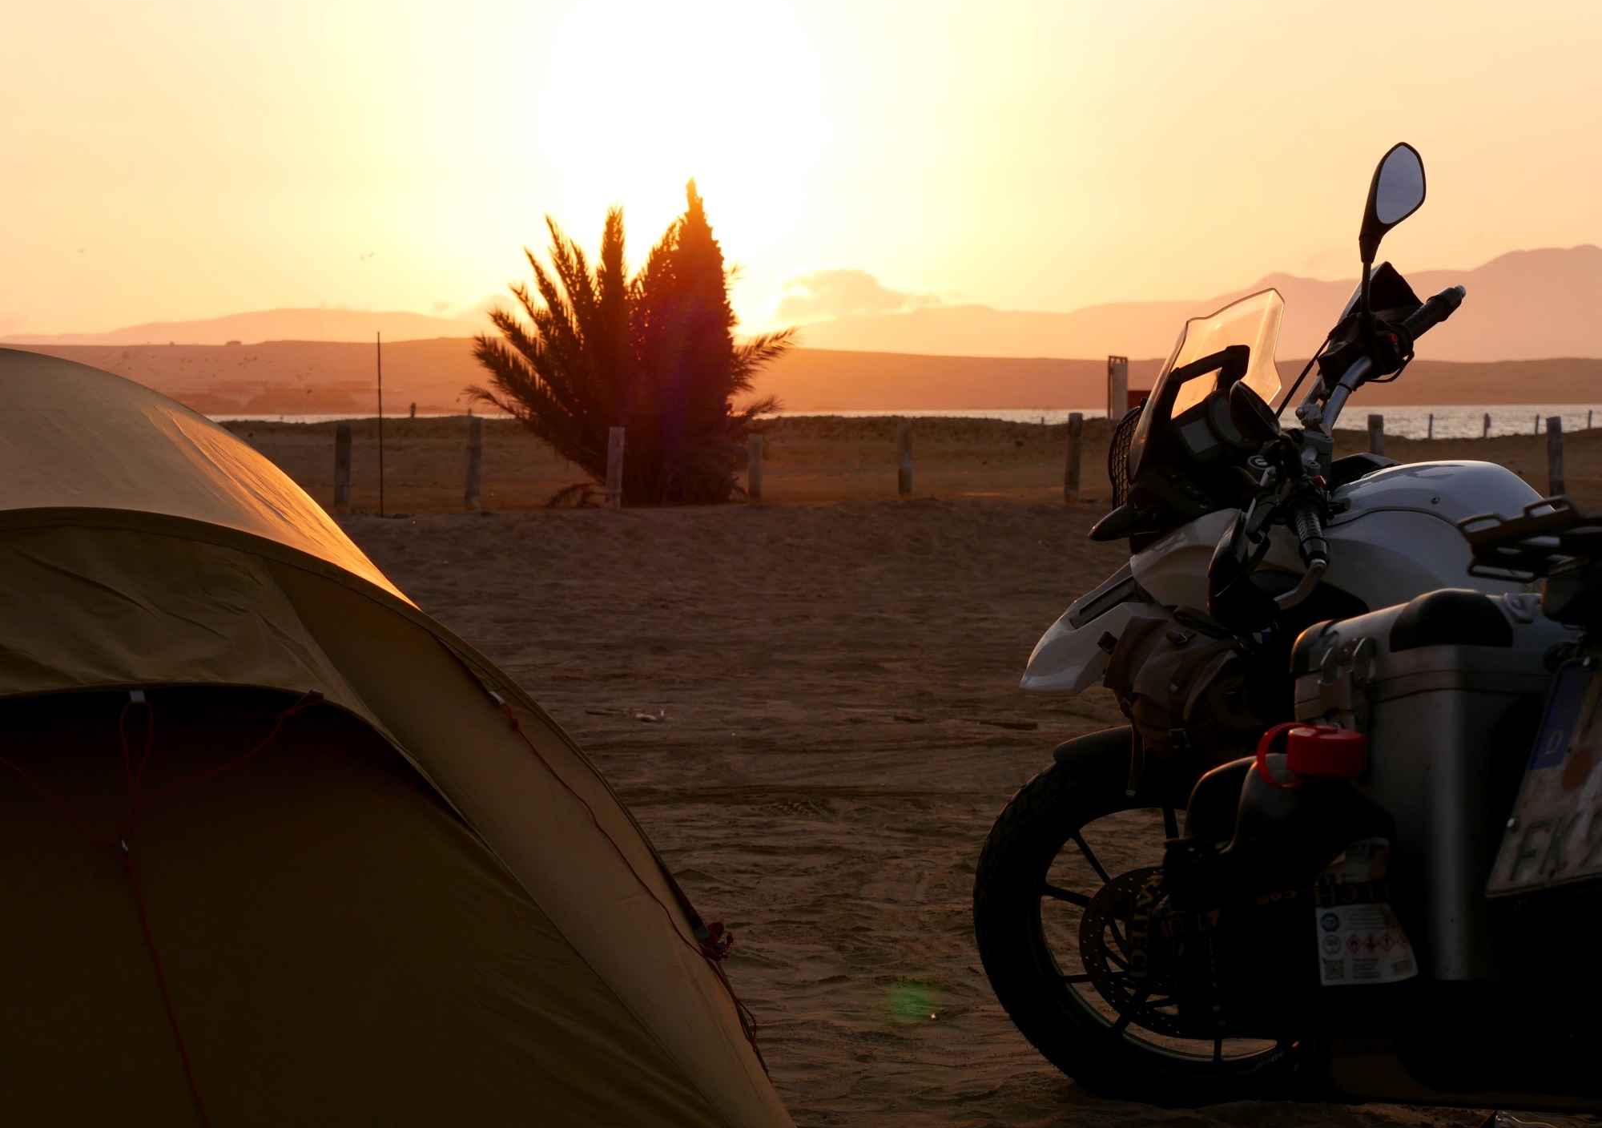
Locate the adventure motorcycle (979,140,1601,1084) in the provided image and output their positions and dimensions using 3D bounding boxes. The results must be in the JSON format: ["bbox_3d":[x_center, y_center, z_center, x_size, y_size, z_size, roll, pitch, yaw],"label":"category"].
[{"bbox_3d":[1.031,0.196,5.926,0.930,1.420,2.200,-11,8,-36],"label":"adventure motorcycle"}]

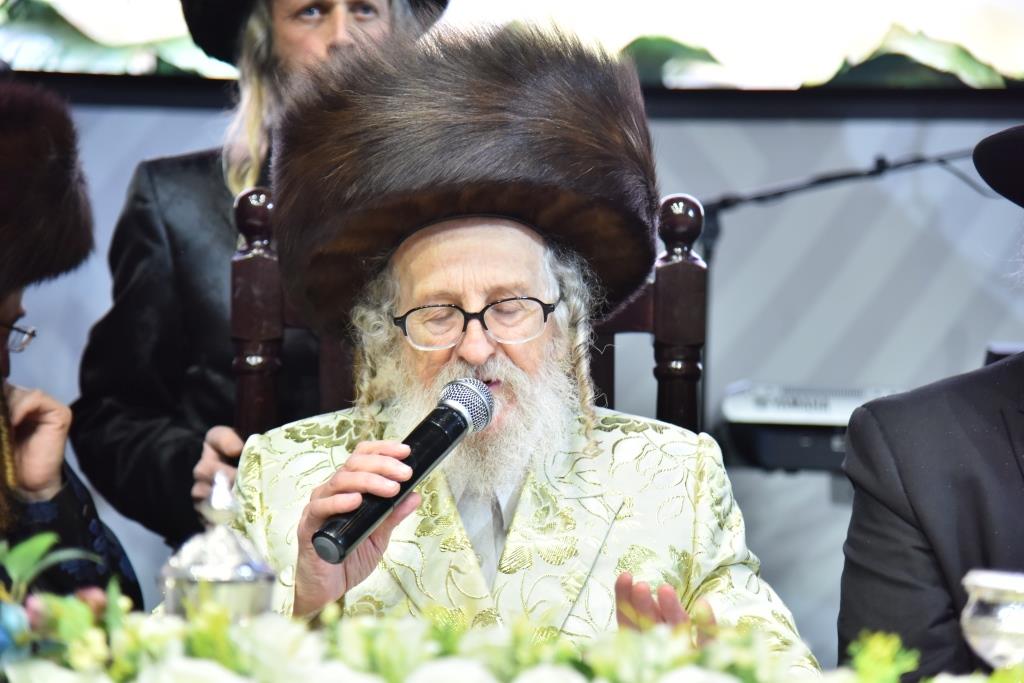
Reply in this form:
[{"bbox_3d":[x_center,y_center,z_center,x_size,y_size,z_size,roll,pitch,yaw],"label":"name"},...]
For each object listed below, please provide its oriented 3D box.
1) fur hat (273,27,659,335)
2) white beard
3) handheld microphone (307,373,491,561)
[{"bbox_3d":[-0.042,-0.142,2.620,0.352,0.170,0.350,-4,-16,-4],"label":"fur hat"},{"bbox_3d":[-0.031,0.075,2.560,0.182,0.140,0.120,-3,-3,-3],"label":"white beard"},{"bbox_3d":[-0.091,0.109,2.428,0.052,0.052,0.223,31,51,17],"label":"handheld microphone"}]

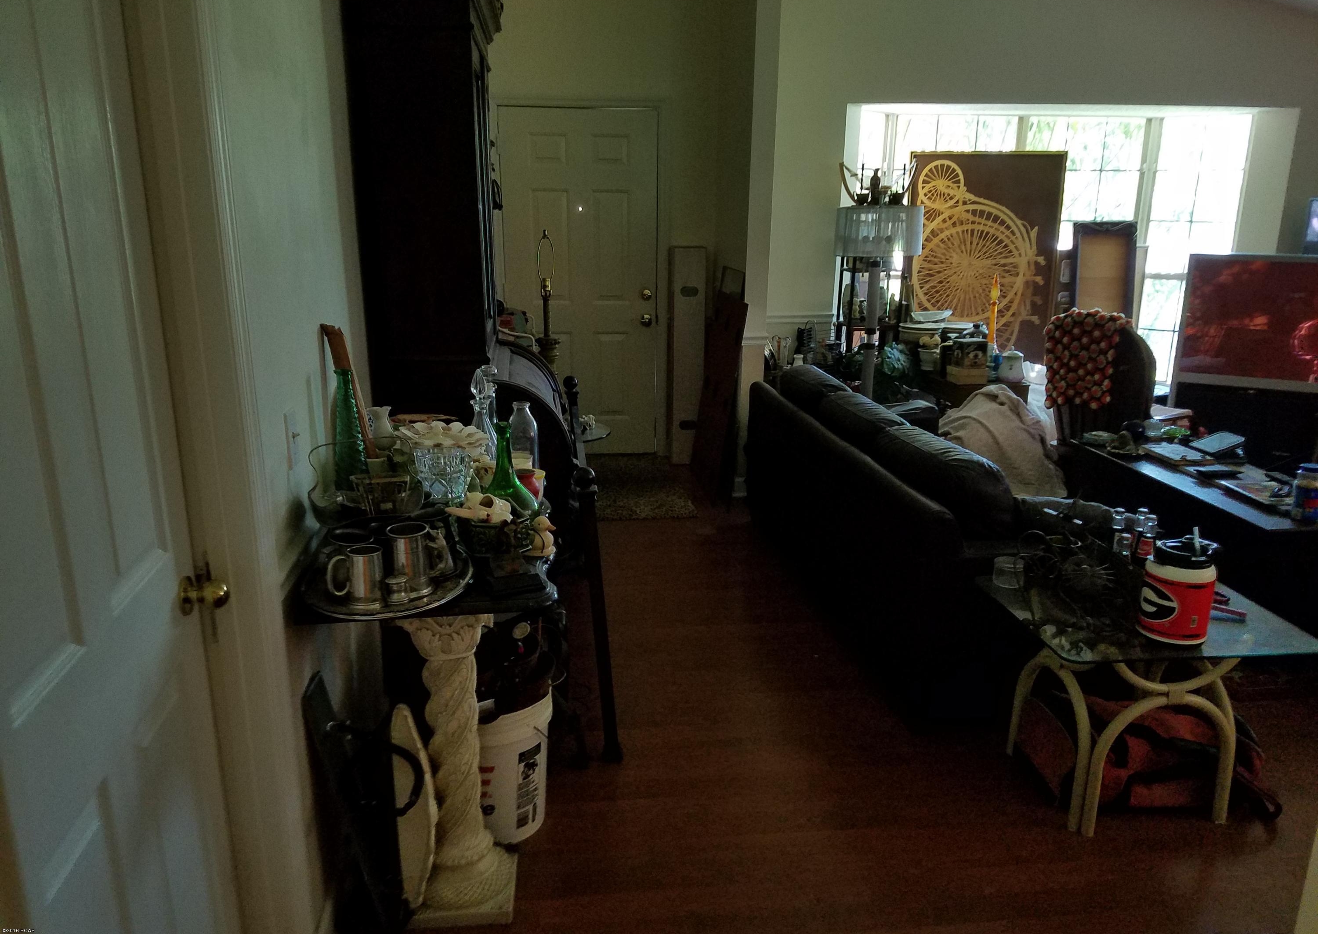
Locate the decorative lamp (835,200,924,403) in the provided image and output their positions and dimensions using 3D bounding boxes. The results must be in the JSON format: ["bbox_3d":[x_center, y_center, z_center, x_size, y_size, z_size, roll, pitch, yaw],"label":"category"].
[{"bbox_3d":[1.088,-0.557,5.128,0.440,1.510,0.440,-2,16,-8],"label":"decorative lamp"}]

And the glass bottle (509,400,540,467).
[{"bbox_3d":[-0.396,-0.091,2.869,0.090,0.225,0.090,-1,16,-6],"label":"glass bottle"}]

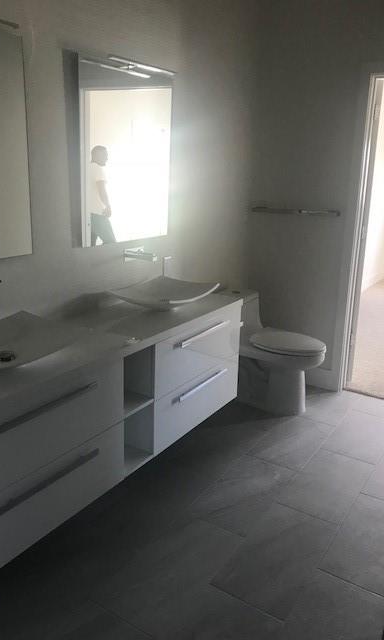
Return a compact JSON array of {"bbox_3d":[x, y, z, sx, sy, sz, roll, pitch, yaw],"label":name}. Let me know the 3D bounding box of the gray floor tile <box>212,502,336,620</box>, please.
[{"bbox_3d":[0.361,0.952,2.106,0.305,0.010,0.608,11,19,31],"label":"gray floor tile"}]

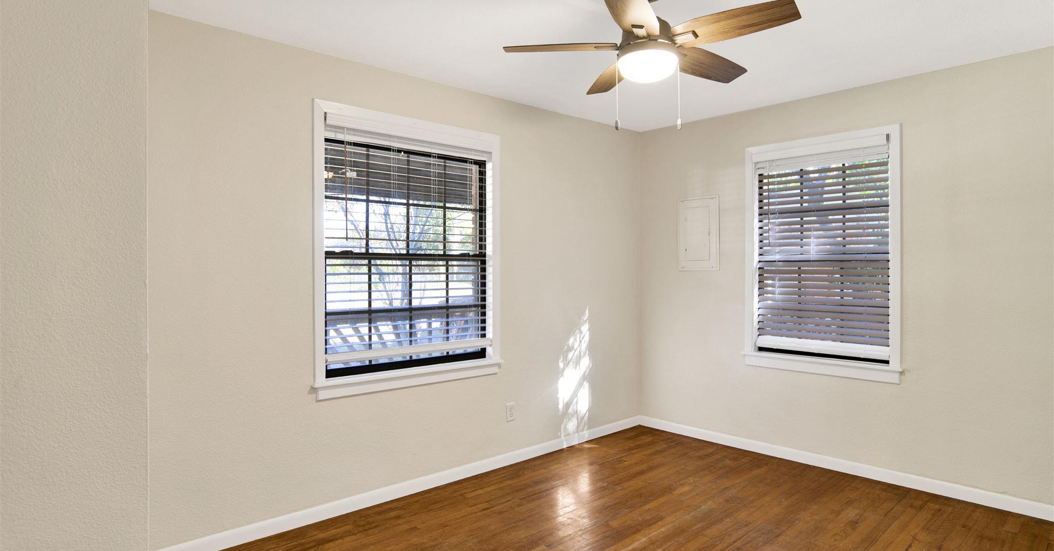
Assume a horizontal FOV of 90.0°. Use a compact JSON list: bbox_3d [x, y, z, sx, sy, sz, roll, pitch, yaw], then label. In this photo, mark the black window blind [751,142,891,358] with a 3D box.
[{"bbox_3d":[1.925,-0.143,3.496,0.799,1.327,0.065,1,1,44],"label":"black window blind"}]

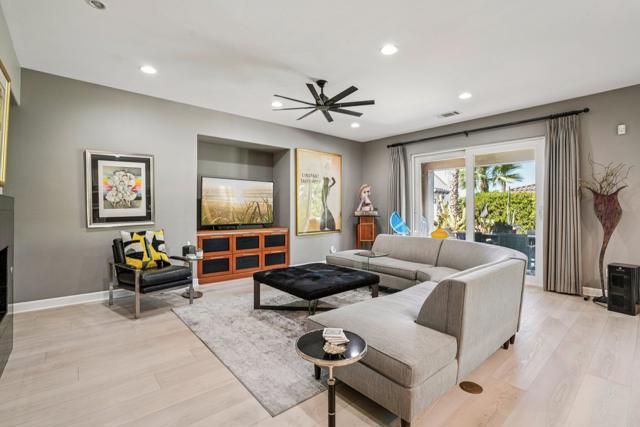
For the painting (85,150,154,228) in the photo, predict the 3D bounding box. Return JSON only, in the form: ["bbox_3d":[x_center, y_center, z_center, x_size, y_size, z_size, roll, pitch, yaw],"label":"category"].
[{"bbox_3d":[-2.837,-0.344,4.097,0.811,1.052,0.046,-1,2,-40],"label":"painting"}]

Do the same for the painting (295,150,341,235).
[{"bbox_3d":[0.035,-0.456,6.536,1.353,1.876,0.048,-1,2,-40],"label":"painting"}]

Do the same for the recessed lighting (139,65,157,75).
[{"bbox_3d":[-2.085,-1.749,3.459,0.185,0.029,0.185,-1,2,-40],"label":"recessed lighting"}]

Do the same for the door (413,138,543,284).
[{"bbox_3d":[2.864,-0.036,5.555,0.121,2.446,2.419,-1,2,-40],"label":"door"}]

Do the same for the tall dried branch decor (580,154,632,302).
[{"bbox_3d":[3.895,0.218,3.906,0.415,2.050,0.495,-1,2,-40],"label":"tall dried branch decor"}]

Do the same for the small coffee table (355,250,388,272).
[{"bbox_3d":[0.759,0.920,4.302,0.523,0.596,0.536,-1,2,-40],"label":"small coffee table"}]

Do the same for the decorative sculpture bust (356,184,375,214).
[{"bbox_3d":[1.114,-0.350,6.968,0.375,0.697,0.281,0,2,-18],"label":"decorative sculpture bust"}]

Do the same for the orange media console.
[{"bbox_3d":[-1.543,0.737,5.633,1.863,0.864,0.576,-1,2,-40],"label":"orange media console"}]

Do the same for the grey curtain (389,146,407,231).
[{"bbox_3d":[1.792,-0.192,6.605,0.134,2.693,0.516,-1,2,-40],"label":"grey curtain"}]

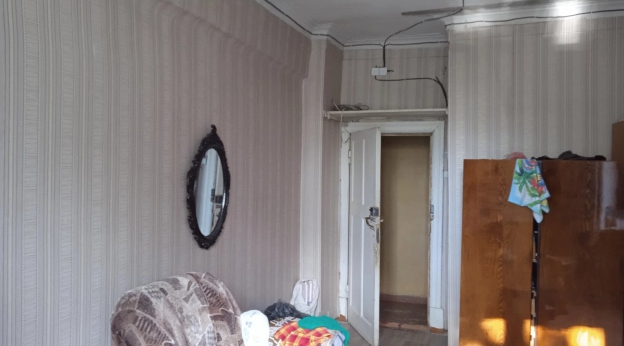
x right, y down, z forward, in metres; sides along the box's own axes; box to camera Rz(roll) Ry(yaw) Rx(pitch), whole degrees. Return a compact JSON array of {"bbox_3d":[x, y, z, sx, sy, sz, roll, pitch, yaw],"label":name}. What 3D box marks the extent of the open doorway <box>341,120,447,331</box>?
[{"bbox_3d":[0.827,0.519,5.256,1.080,2.120,0.140,1,1,19],"label":"open doorway"}]

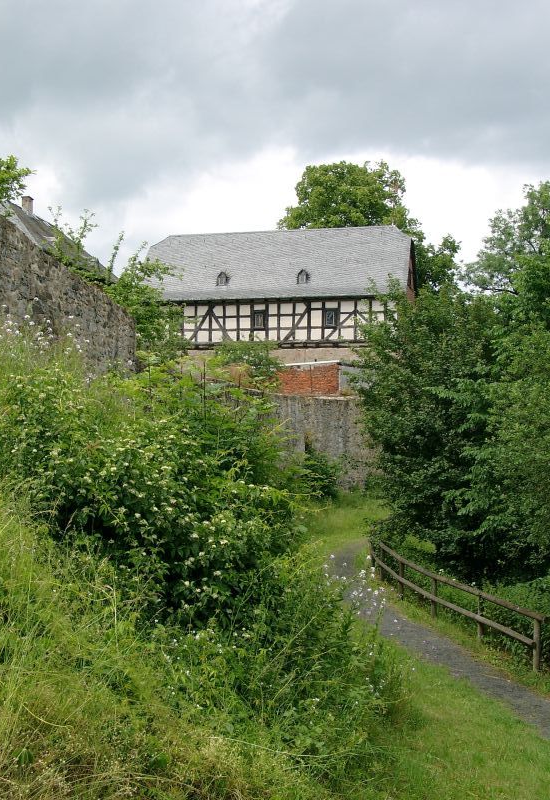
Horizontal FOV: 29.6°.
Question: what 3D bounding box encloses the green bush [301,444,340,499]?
[{"bbox_3d":[2.050,3.330,48.500,1.900,2.500,1.800,0,0,0],"label":"green bush"}]

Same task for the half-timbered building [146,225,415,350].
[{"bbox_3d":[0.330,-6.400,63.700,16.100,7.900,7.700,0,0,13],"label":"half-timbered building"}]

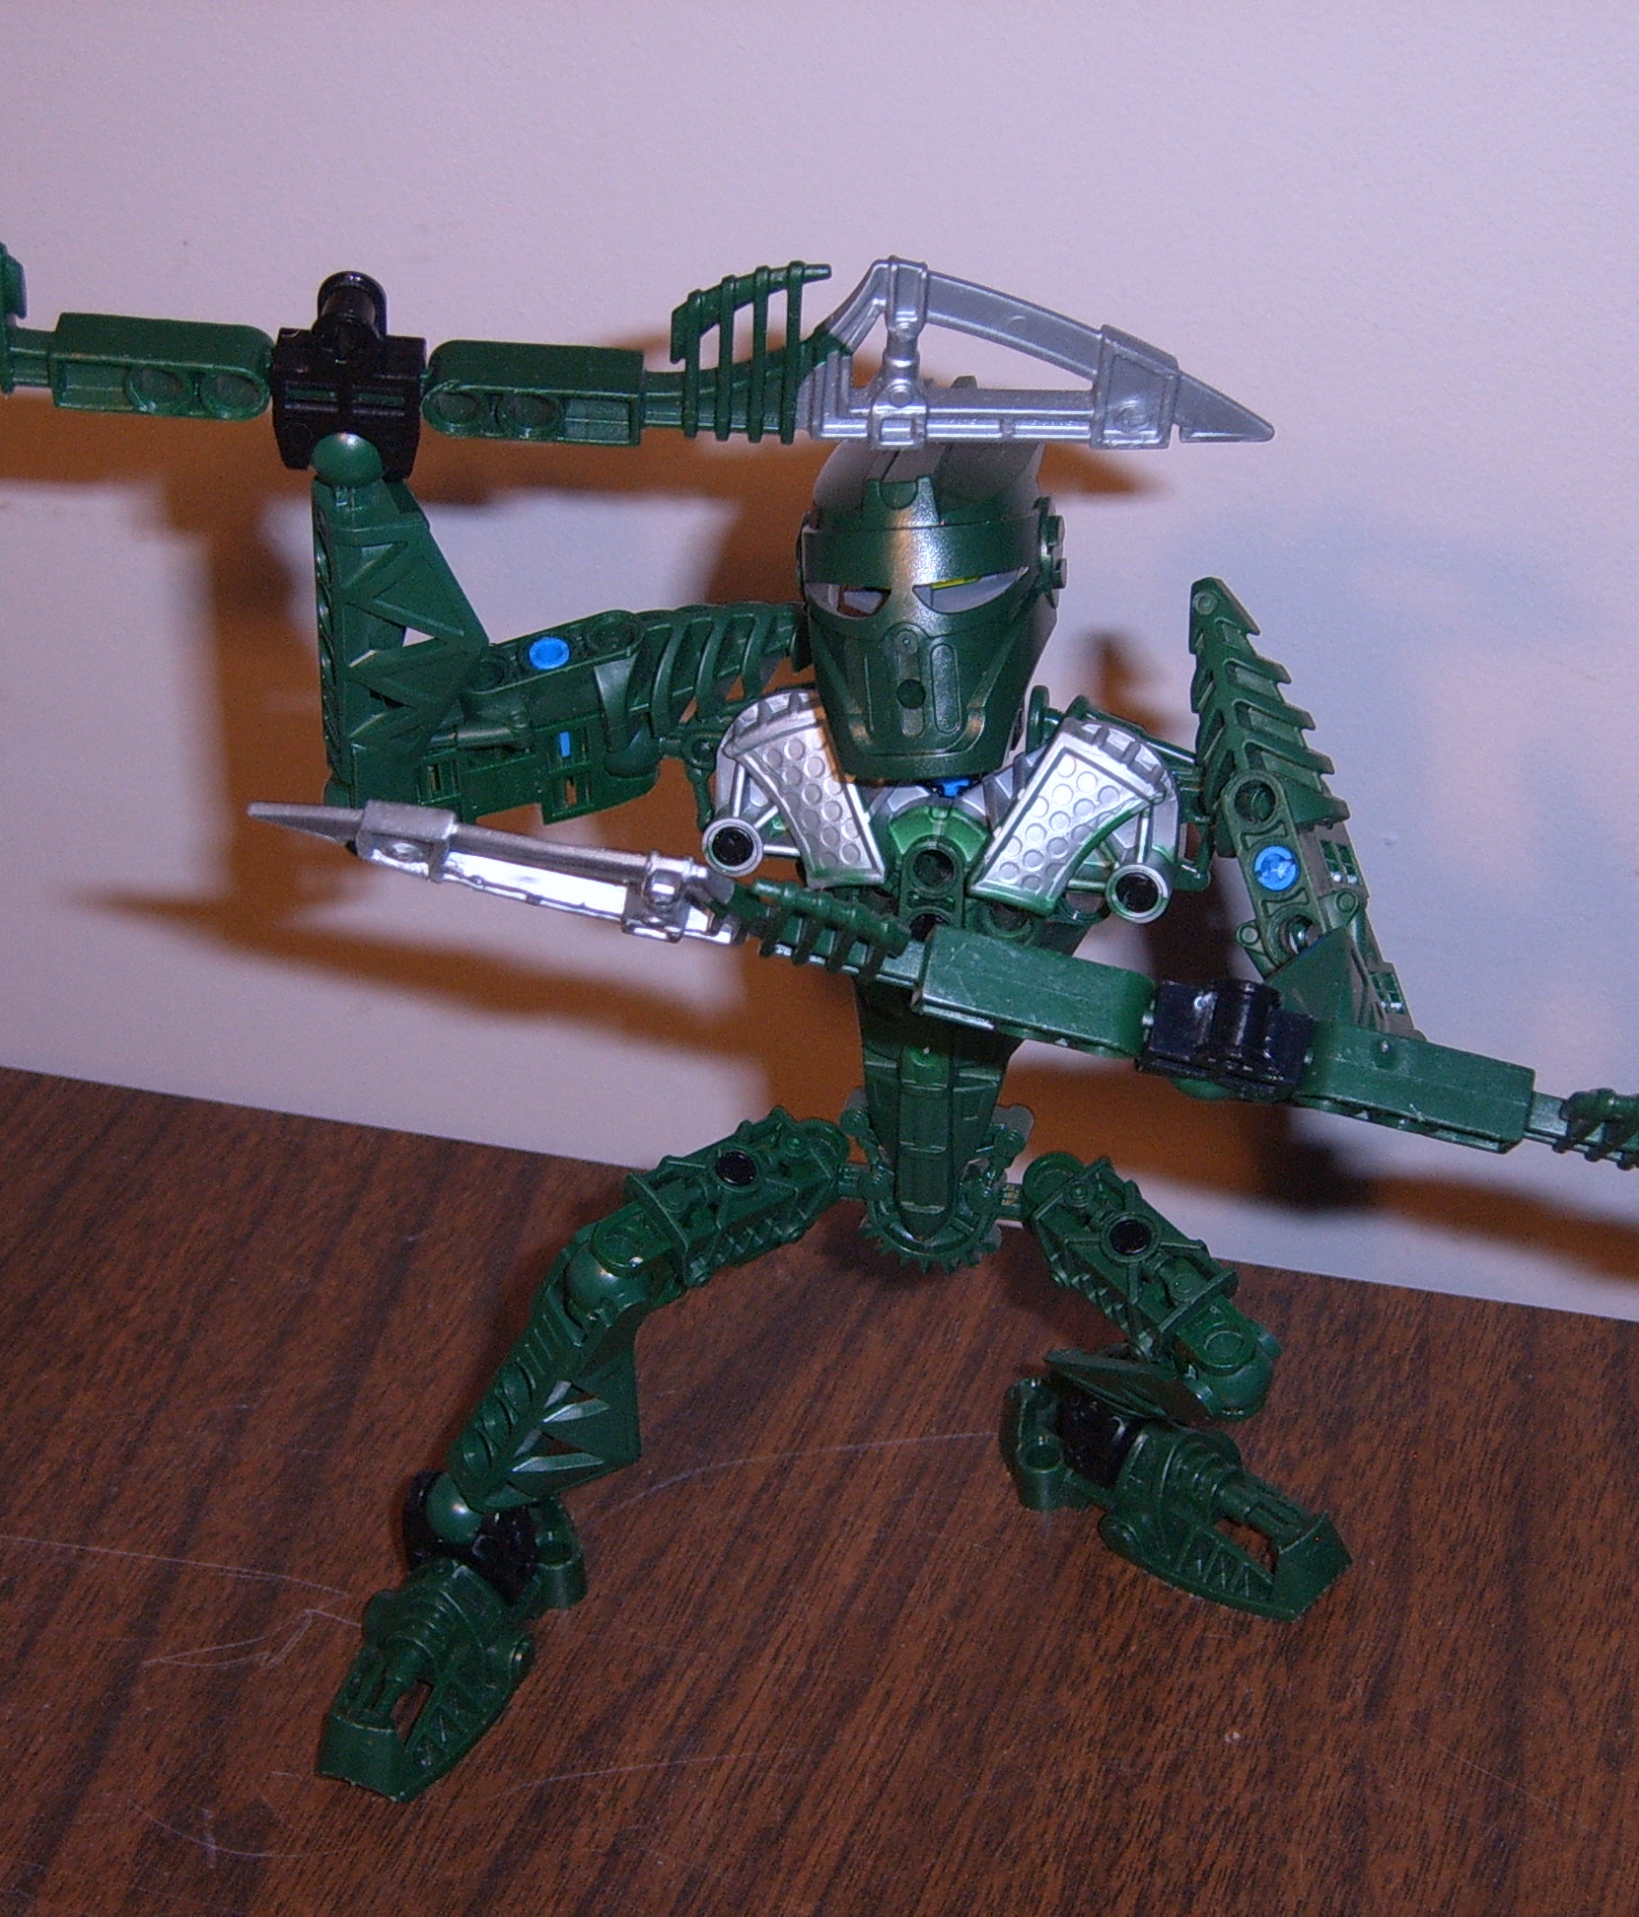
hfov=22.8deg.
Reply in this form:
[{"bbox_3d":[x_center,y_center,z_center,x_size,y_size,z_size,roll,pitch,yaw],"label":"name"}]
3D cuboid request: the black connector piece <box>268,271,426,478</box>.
[{"bbox_3d":[-0.052,-0.064,0.446,0.016,0.024,0.008,4,54,2],"label":"black connector piece"}]

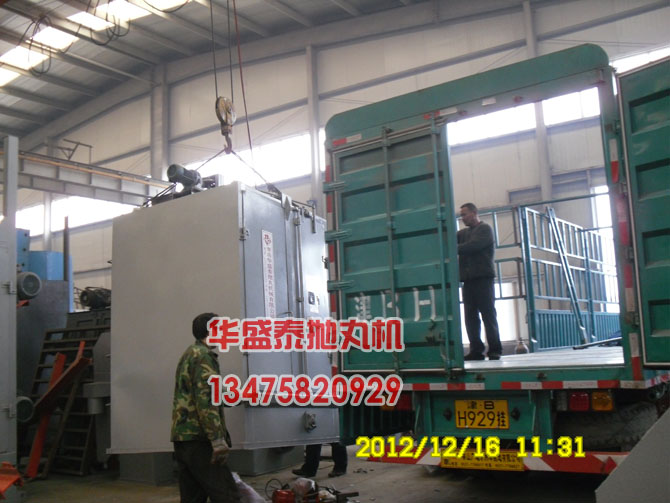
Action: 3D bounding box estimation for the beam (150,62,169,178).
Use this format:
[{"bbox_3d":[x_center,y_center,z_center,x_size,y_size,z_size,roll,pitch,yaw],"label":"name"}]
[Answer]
[{"bbox_3d":[-5.477,-0.787,21.364,0.500,10.726,0.280,-8,-9,33],"label":"beam"}]

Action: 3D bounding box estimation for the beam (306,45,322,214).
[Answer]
[{"bbox_3d":[-0.478,-0.922,18.016,0.180,9.661,0.300,-8,-9,33],"label":"beam"}]

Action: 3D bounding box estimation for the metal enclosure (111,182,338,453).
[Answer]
[{"bbox_3d":[-1.076,0.772,6.793,1.611,2.270,1.533,-10,-15,30],"label":"metal enclosure"}]

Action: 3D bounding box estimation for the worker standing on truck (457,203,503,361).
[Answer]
[{"bbox_3d":[1.567,0.333,7.400,0.420,1.710,0.520,3,-9,-33],"label":"worker standing on truck"}]

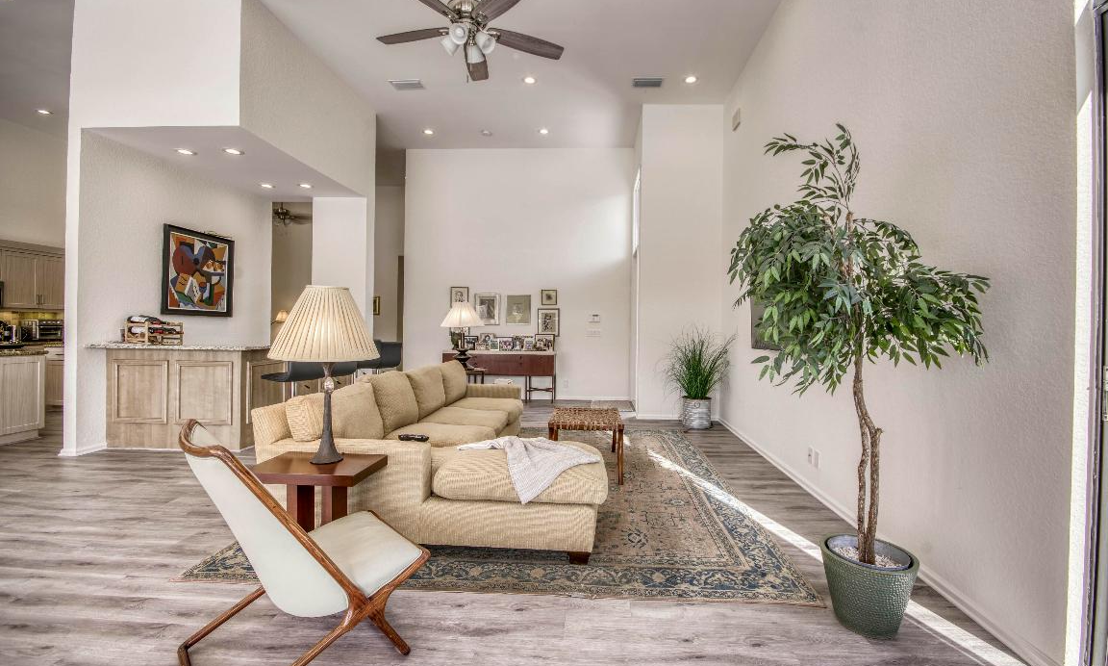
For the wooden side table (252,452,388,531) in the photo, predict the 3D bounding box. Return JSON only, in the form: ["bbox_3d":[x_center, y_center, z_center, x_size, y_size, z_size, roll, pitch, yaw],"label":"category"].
[{"bbox_3d":[-1.147,0.909,2.241,0.540,0.550,0.365,1,0,5],"label":"wooden side table"}]

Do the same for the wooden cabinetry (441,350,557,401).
[{"bbox_3d":[-0.936,0.747,8.110,1.970,0.850,0.460,1,0,6],"label":"wooden cabinetry"}]

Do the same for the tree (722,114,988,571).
[{"bbox_3d":[1.254,0.036,1.956,0.950,1.800,0.880,1,0,6],"label":"tree"}]

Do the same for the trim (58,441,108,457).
[{"bbox_3d":[-4.495,1.111,4.437,0.140,0.080,0.330,1,0,6],"label":"trim"}]

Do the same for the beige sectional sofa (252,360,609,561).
[{"bbox_3d":[-0.576,0.743,3.859,1.930,0.880,2.820,1,0,5],"label":"beige sectional sofa"}]

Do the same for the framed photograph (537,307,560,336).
[{"bbox_3d":[-0.094,-0.188,8.260,0.386,0.490,0.030,1,0,6],"label":"framed photograph"}]

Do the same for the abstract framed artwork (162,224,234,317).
[{"bbox_3d":[-4.272,-0.709,5.614,0.040,0.990,0.970,1,0,6],"label":"abstract framed artwork"}]

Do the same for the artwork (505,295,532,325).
[{"bbox_3d":[-0.620,-0.408,8.128,0.452,0.519,0.035,1,0,5],"label":"artwork"}]

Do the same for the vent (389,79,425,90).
[{"bbox_3d":[-1.956,-3.311,6.176,0.400,0.030,0.230,1,0,6],"label":"vent"}]

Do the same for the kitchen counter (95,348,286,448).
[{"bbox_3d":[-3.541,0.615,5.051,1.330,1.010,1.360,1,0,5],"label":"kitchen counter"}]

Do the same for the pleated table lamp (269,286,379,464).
[{"bbox_3d":[-1.130,0.204,2.285,0.489,0.860,0.489,1,0,5],"label":"pleated table lamp"}]

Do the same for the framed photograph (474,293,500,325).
[{"bbox_3d":[-1.201,-0.433,8.373,0.470,0.555,0.030,1,0,6],"label":"framed photograph"}]

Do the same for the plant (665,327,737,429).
[{"bbox_3d":[1.894,0.573,6.004,0.900,1.283,0.840,1,0,5],"label":"plant"}]

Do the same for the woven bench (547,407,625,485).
[{"bbox_3d":[0.285,0.960,4.071,0.605,0.475,0.830,1,0,5],"label":"woven bench"}]

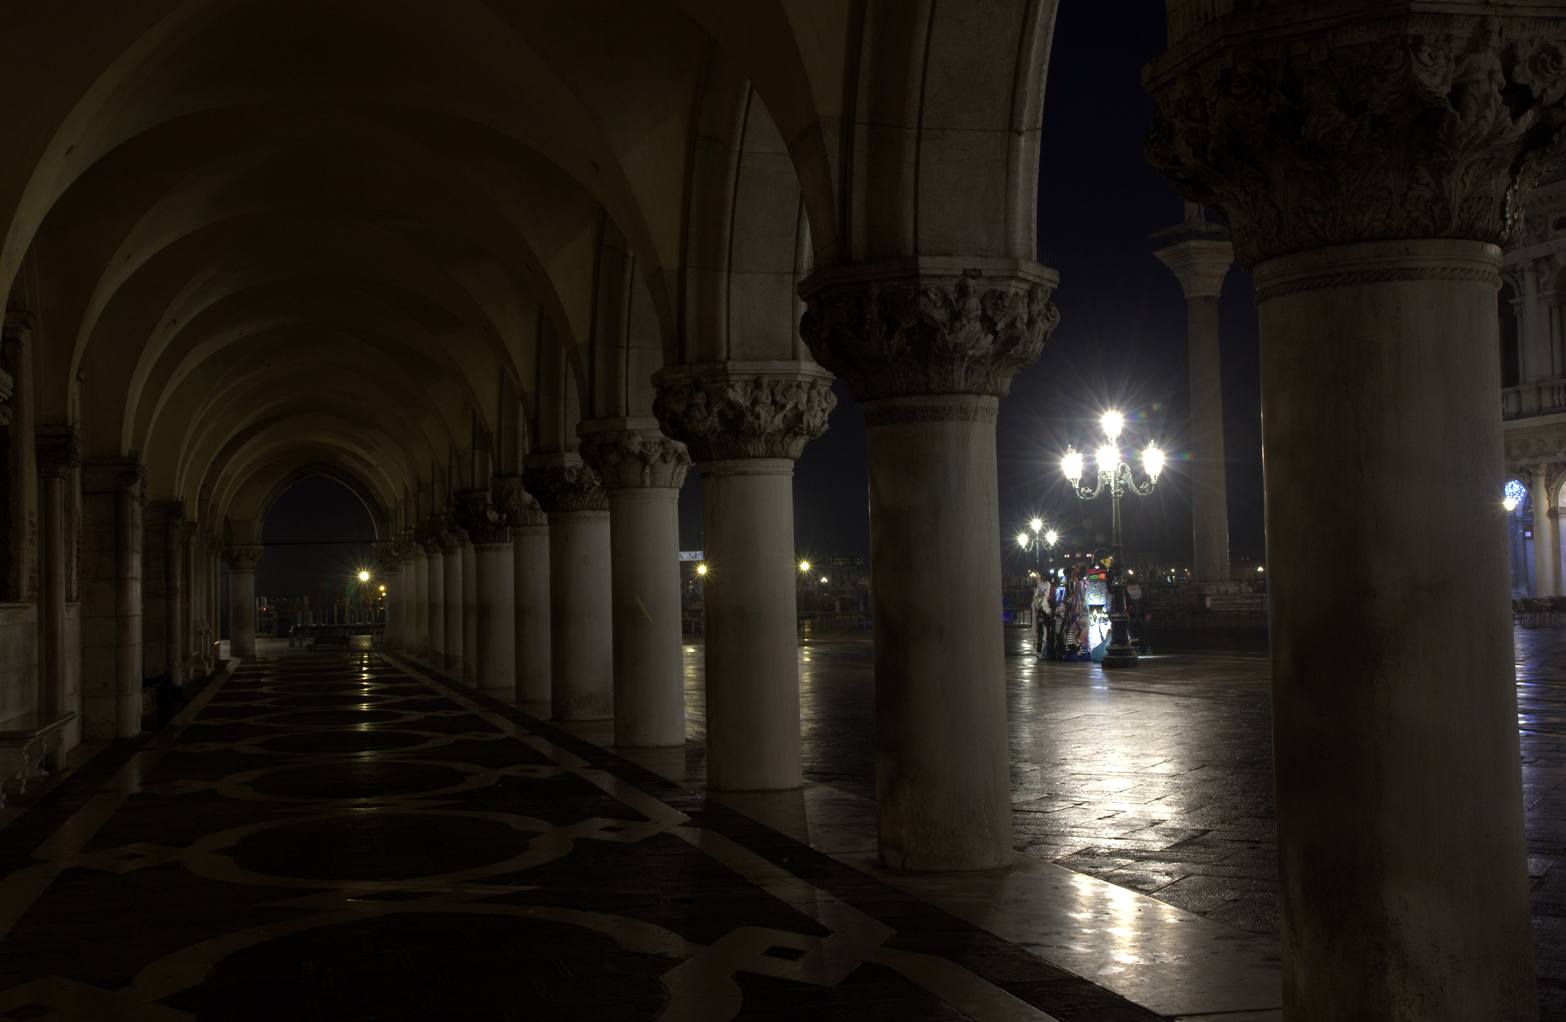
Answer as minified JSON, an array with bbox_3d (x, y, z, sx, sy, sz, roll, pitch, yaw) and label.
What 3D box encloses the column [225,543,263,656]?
[{"bbox_3d":[-15.862,2.629,54.861,1.250,3.220,1.250,-1,-3,-15],"label":"column"}]

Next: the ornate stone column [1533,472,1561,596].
[{"bbox_3d":[29.696,0.845,73.110,0.850,5.192,0.850,-1,-3,-15],"label":"ornate stone column"}]

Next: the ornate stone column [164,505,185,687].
[{"bbox_3d":[-10.824,1.503,33.288,0.380,3.249,0.380,-1,-3,-15],"label":"ornate stone column"}]

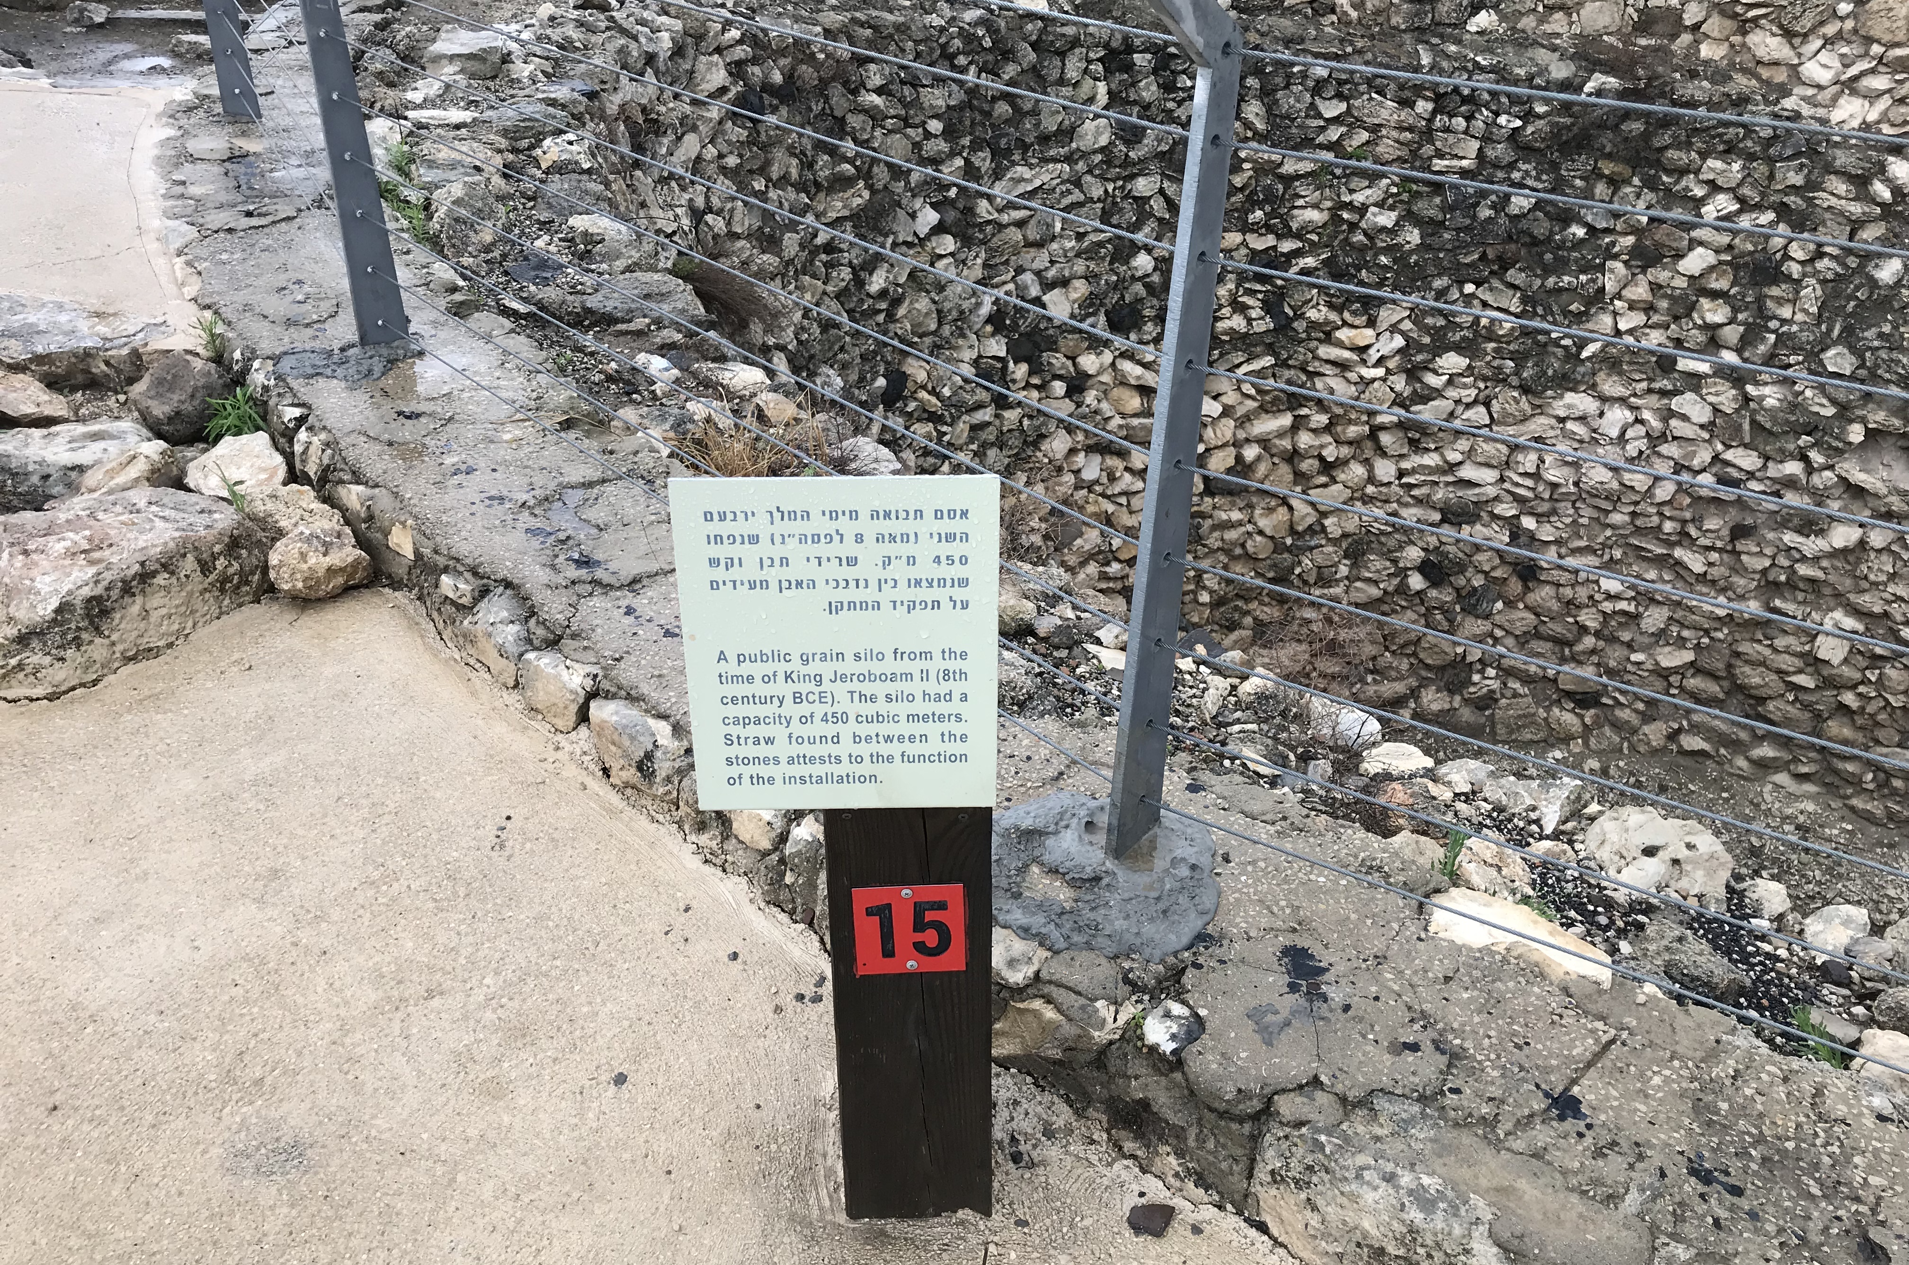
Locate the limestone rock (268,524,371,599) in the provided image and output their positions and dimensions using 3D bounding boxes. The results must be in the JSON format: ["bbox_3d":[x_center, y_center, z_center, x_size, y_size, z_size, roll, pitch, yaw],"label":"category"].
[{"bbox_3d":[-1.019,-0.116,2.477,0.165,0.115,0.140,-13,36,-21],"label":"limestone rock"}]

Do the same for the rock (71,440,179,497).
[{"bbox_3d":[-1.353,-0.267,2.522,0.165,0.100,0.115,-2,33,-5],"label":"rock"}]

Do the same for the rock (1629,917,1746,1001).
[{"bbox_3d":[0.800,0.357,1.682,0.090,0.080,0.130,-21,39,-30],"label":"rock"}]

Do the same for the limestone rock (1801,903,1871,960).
[{"bbox_3d":[0.999,0.339,1.752,0.074,0.058,0.066,24,40,31],"label":"limestone rock"}]

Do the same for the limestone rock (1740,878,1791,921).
[{"bbox_3d":[0.955,0.316,1.820,0.056,0.045,0.050,21,38,29],"label":"limestone rock"}]

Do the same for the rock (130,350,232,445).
[{"bbox_3d":[-1.383,-0.418,2.750,0.180,0.160,0.165,-16,37,-24],"label":"rock"}]

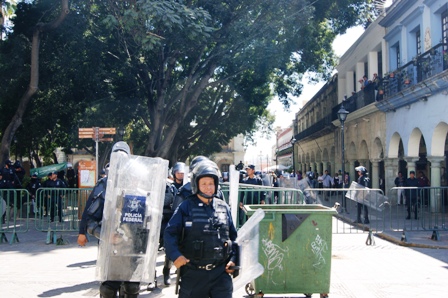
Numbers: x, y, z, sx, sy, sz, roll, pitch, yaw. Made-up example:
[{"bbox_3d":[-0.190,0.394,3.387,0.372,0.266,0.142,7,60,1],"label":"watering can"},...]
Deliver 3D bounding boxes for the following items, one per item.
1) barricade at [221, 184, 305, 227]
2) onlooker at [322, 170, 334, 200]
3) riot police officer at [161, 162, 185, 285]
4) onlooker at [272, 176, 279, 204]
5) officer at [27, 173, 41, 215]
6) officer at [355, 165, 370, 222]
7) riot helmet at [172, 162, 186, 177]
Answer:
[{"bbox_3d":[0.847,1.480,11.800,2.000,1.200,0.500,0,-2,7],"label":"barricade"},{"bbox_3d":[5.695,2.015,28.600,0.580,1.670,0.360,0,-2,9],"label":"onlooker"},{"bbox_3d":[-0.712,1.113,7.750,0.560,1.770,0.450,0,-2,-12],"label":"riot police officer"},{"bbox_3d":[2.465,2.034,25.000,0.460,1.550,0.350,-1,-2,18],"label":"onlooker"},{"bbox_3d":[-7.021,1.681,19.300,0.520,1.650,0.380,0,-2,-6],"label":"officer"},{"bbox_3d":[4.269,1.427,16.100,0.480,1.770,0.550,1,-2,-18],"label":"officer"},{"bbox_3d":[-0.673,0.333,7.900,0.250,0.260,0.290,1,-2,-15],"label":"riot helmet"}]

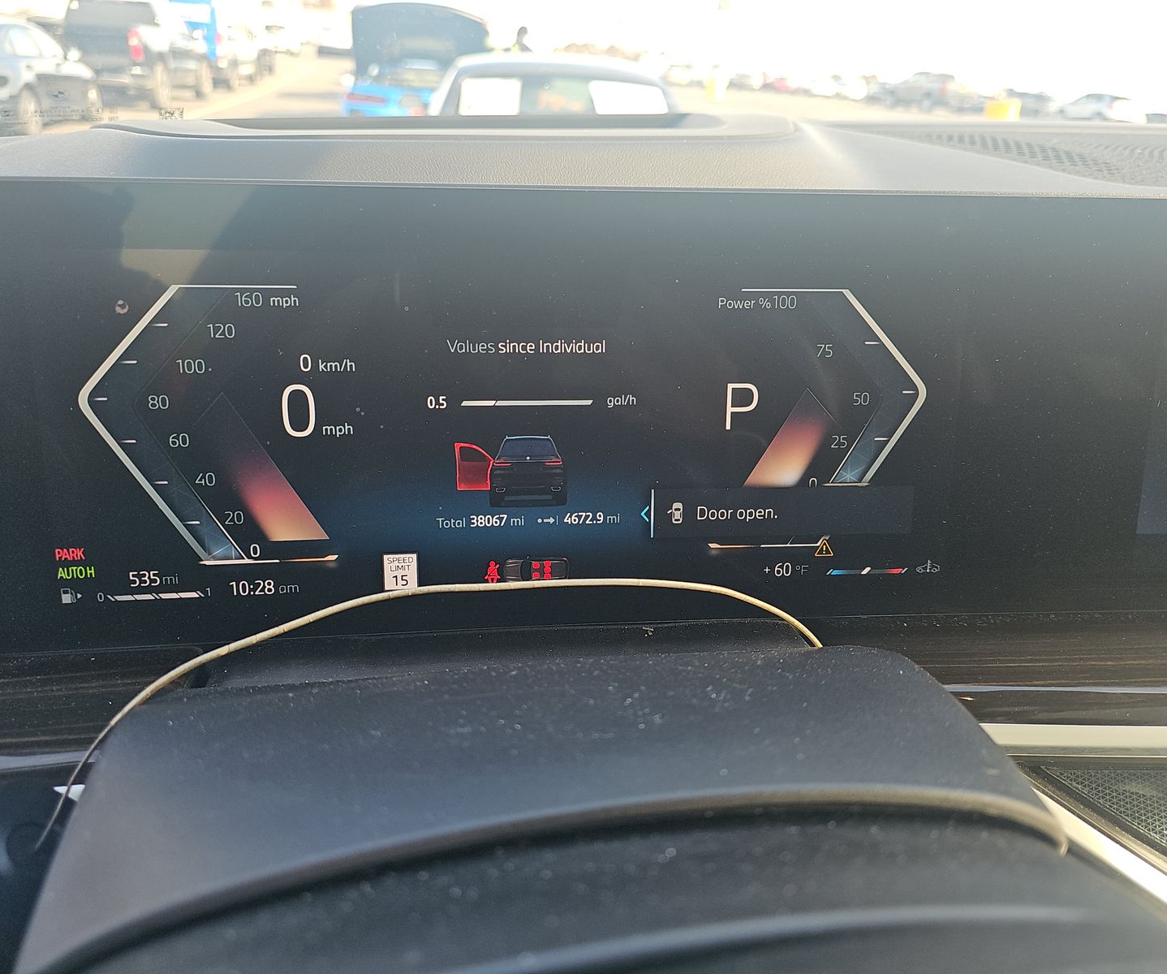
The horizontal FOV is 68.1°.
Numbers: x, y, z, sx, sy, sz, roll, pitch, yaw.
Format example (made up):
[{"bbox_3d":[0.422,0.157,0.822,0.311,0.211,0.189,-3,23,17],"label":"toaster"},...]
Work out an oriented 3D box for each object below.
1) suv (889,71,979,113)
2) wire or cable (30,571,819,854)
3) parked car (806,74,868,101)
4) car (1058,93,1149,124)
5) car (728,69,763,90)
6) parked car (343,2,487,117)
[{"bbox_3d":[17.444,-19.945,43.577,1.950,1.820,5.400,-3,27,-12],"label":"suv"},{"bbox_3d":[-0.024,0.044,0.180,0.165,0.042,0.055,1,26,-4],"label":"wire or cable"},{"bbox_3d":[15.654,-24.803,53.486,1.850,1.650,4.600,-3,27,-12],"label":"parked car"},{"bbox_3d":[29.289,-21.523,48.989,1.820,1.500,4.500,-3,27,-12],"label":"car"},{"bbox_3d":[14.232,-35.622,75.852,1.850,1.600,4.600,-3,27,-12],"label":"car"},{"bbox_3d":[-2.052,-4.967,10.876,1.880,1.800,4.750,-2,27,-11],"label":"parked car"}]

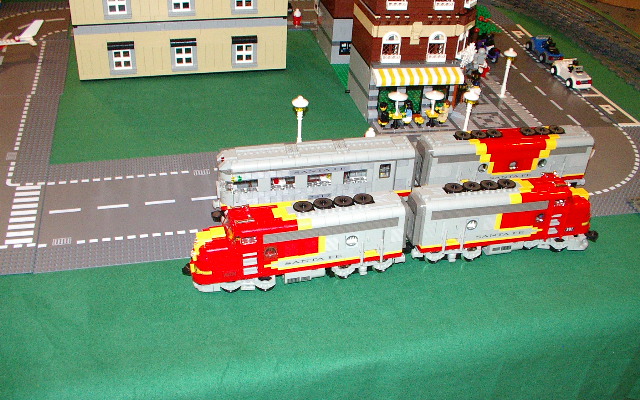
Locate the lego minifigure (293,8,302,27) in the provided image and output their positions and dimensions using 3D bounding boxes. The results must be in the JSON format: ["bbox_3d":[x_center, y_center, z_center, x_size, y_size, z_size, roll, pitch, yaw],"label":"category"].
[{"bbox_3d":[-0.050,-0.406,1.567,0.023,0.042,0.015,-5,35,-13],"label":"lego minifigure"}]

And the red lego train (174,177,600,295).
[{"bbox_3d":[0.110,0.031,0.888,0.560,0.104,0.053,-6,36,-14],"label":"red lego train"}]

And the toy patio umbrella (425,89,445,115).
[{"bbox_3d":[0.193,-0.164,1.192,0.033,0.045,0.033,-5,35,-13],"label":"toy patio umbrella"}]

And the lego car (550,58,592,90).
[{"bbox_3d":[0.512,-0.259,1.408,0.042,0.040,0.090,-5,35,-13],"label":"lego car"}]

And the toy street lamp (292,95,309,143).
[{"bbox_3d":[-0.031,-0.121,1.101,0.025,0.094,0.025,-5,35,-13],"label":"toy street lamp"}]

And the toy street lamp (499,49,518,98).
[{"bbox_3d":[0.348,-0.236,1.306,0.025,0.095,0.025,-5,35,-13],"label":"toy street lamp"}]

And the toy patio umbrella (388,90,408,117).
[{"bbox_3d":[0.131,-0.162,1.180,0.033,0.045,0.033,-5,35,-13],"label":"toy patio umbrella"}]

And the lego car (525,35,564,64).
[{"bbox_3d":[0.488,-0.330,1.510,0.042,0.040,0.091,-4,35,-11],"label":"lego car"}]

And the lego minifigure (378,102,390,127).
[{"bbox_3d":[0.109,-0.144,1.187,0.022,0.038,0.024,15,36,16],"label":"lego minifigure"}]

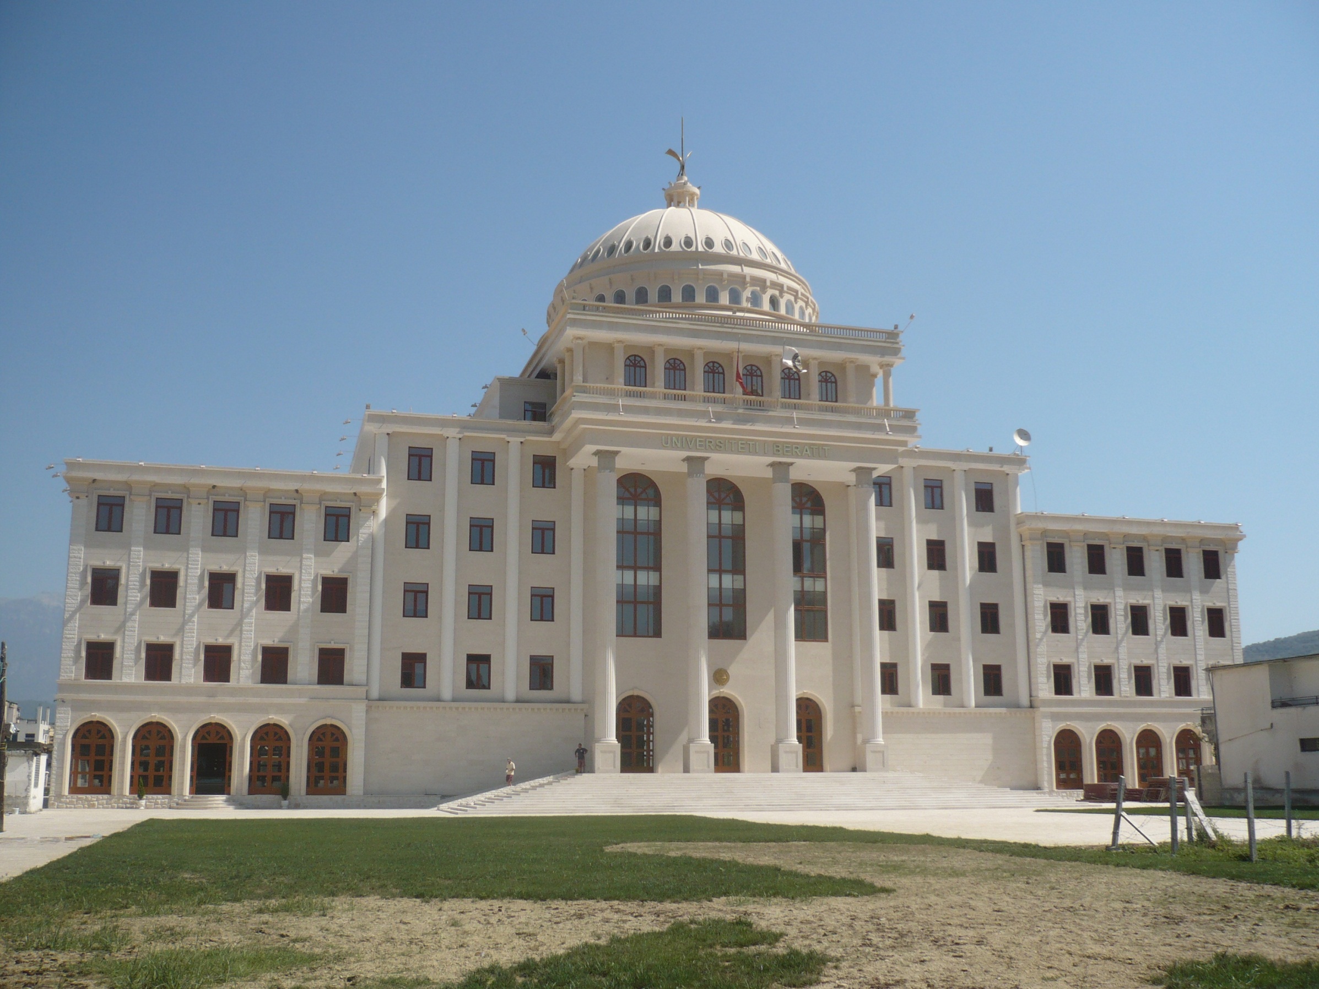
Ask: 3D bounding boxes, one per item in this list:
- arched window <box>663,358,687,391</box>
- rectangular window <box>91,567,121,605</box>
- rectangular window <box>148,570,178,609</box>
[{"bbox_3d":[1.022,-7.446,85.317,1.400,2.630,0.200,3,-12,-15],"label":"arched window"},{"bbox_3d":[-32.172,5.342,77.312,1.551,2.211,0.200,3,-12,-15],"label":"rectangular window"},{"bbox_3d":[-28.089,5.377,75.586,1.454,2.093,0.180,3,-12,-15],"label":"rectangular window"}]

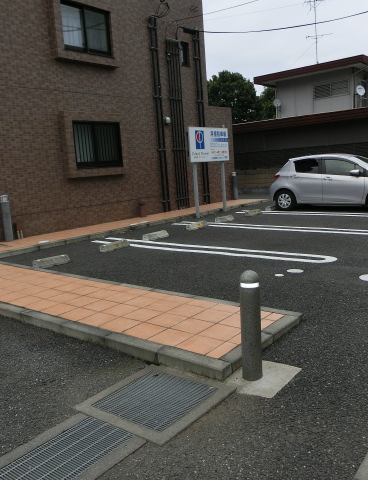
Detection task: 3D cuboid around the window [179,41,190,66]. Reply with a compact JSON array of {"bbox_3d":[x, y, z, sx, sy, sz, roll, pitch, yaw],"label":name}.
[{"bbox_3d":[0.061,-5.537,13.807,0.100,0.700,0.400,5,13,40],"label":"window"}]

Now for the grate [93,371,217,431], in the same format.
[{"bbox_3d":[-0.175,1.065,3.071,0.580,0.050,0.610,5,13,40],"label":"grate"}]

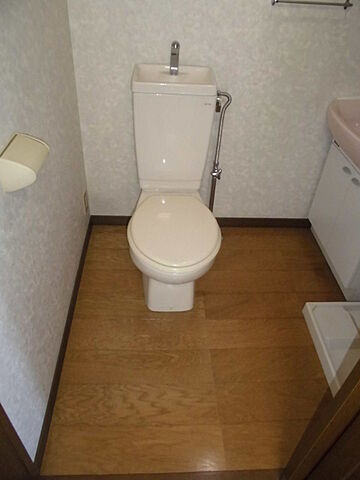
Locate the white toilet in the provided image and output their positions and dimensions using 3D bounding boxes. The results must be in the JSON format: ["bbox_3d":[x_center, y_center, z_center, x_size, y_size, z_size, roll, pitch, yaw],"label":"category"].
[{"bbox_3d":[-0.028,-0.168,1.540,0.385,0.870,0.735,1,40,-5],"label":"white toilet"}]

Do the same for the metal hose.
[{"bbox_3d":[0.175,-0.331,1.800,0.085,0.770,0.065,1,40,-5],"label":"metal hose"}]

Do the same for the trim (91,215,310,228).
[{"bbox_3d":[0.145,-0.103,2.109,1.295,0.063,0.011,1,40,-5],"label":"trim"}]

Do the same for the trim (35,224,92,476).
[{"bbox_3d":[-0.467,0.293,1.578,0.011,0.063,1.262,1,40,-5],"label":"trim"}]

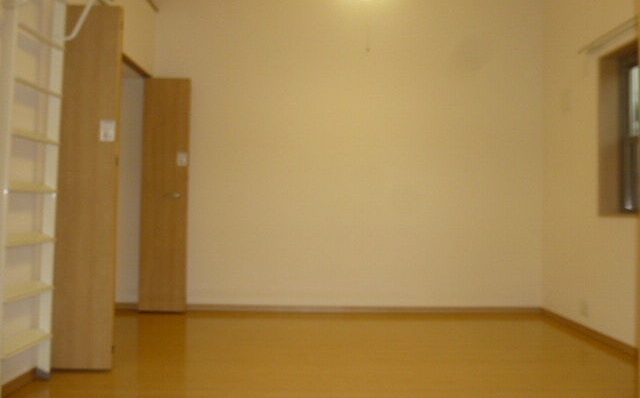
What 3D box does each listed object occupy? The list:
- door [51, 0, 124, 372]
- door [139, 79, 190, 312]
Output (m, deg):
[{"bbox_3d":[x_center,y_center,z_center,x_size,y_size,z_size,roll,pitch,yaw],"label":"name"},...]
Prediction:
[{"bbox_3d":[-1.330,-0.062,2.590,0.385,2.020,0.055,1,-1,0],"label":"door"},{"bbox_3d":[-1.343,-0.031,4.040,0.405,2.020,0.050,1,-1,0],"label":"door"}]

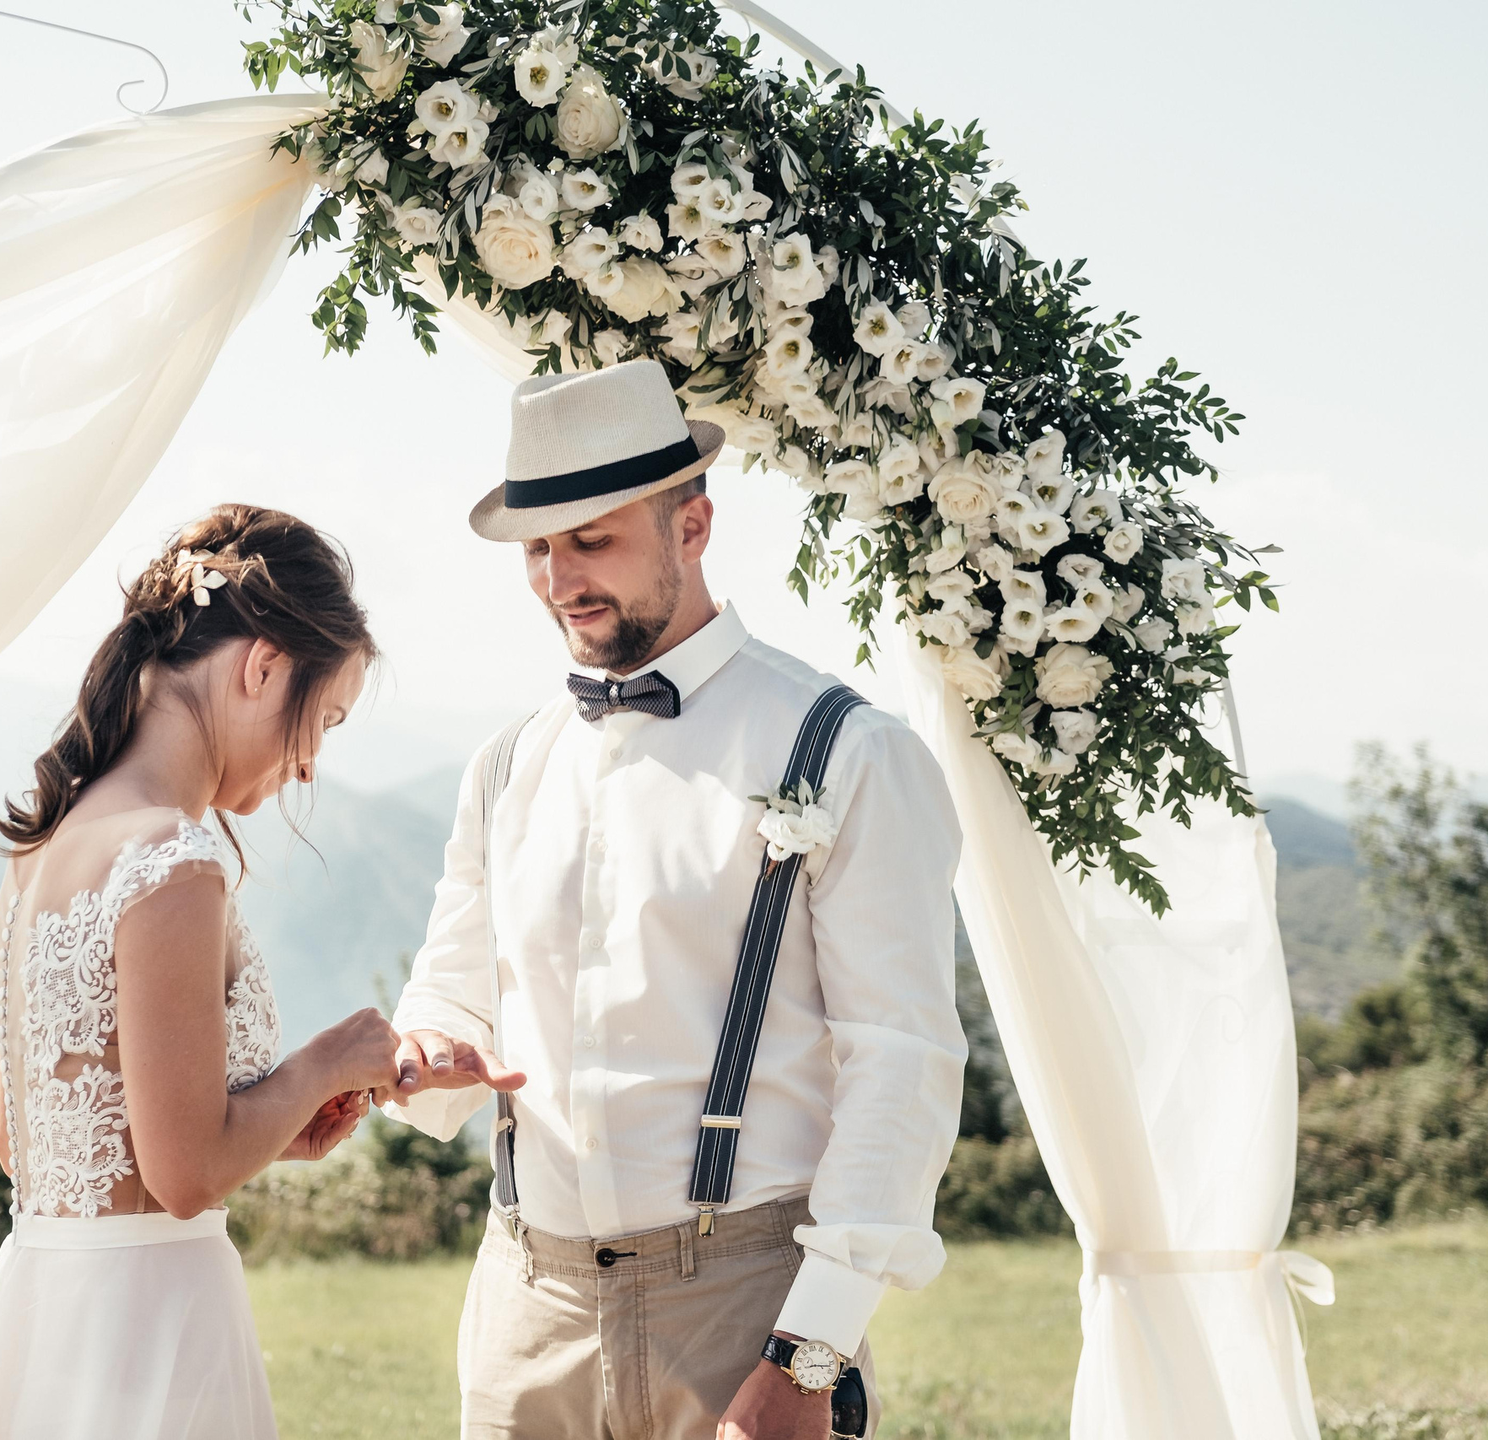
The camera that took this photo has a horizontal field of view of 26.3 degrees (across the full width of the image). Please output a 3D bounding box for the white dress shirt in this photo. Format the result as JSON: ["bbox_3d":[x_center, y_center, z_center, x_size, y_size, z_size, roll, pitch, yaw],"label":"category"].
[{"bbox_3d":[-0.059,0.228,2.820,0.520,0.670,0.370,-1,-3,28],"label":"white dress shirt"}]

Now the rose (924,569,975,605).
[{"bbox_3d":[0.226,-0.146,3.500,0.056,0.046,0.046,0,30,0],"label":"rose"}]

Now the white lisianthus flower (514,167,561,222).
[{"bbox_3d":[-0.229,-0.581,3.520,0.051,0.054,0.046,0,18,0],"label":"white lisianthus flower"}]

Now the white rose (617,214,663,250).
[{"bbox_3d":[-0.114,-0.537,3.500,0.052,0.044,0.045,0,30,7],"label":"white rose"}]

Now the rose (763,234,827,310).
[{"bbox_3d":[0.055,-0.481,3.400,0.072,0.081,0.065,0,-2,0],"label":"rose"}]

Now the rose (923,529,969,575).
[{"bbox_3d":[0.222,-0.186,3.500,0.047,0.049,0.048,-1,-2,17],"label":"rose"}]

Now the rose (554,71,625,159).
[{"bbox_3d":[-0.169,-0.662,3.480,0.075,0.093,0.070,-1,-2,14],"label":"rose"}]

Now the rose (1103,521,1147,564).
[{"bbox_3d":[0.409,-0.190,3.420,0.047,0.045,0.041,0,-2,-10],"label":"rose"}]

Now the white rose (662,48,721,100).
[{"bbox_3d":[-0.063,-0.722,3.550,0.066,0.058,0.050,0,6,-9],"label":"white rose"}]

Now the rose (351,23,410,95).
[{"bbox_3d":[-0.401,-0.728,3.500,0.063,0.081,0.066,0,-2,0],"label":"rose"}]

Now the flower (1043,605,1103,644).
[{"bbox_3d":[0.351,-0.102,3.400,0.065,0.043,0.046,0,-2,0],"label":"flower"}]

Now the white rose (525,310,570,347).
[{"bbox_3d":[-0.219,-0.434,3.520,0.050,0.046,0.047,1,17,-26],"label":"white rose"}]

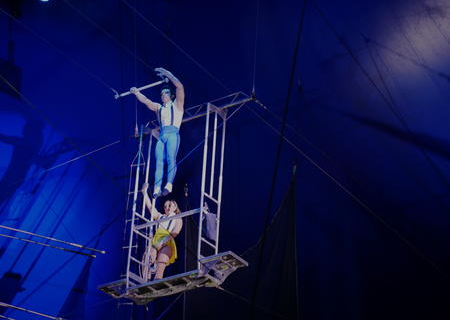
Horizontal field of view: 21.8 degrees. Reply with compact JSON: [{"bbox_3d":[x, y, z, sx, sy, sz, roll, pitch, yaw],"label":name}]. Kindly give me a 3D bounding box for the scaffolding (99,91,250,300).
[{"bbox_3d":[-0.732,0.668,18.358,2.630,3.040,0.510,-17,-35,33],"label":"scaffolding"}]

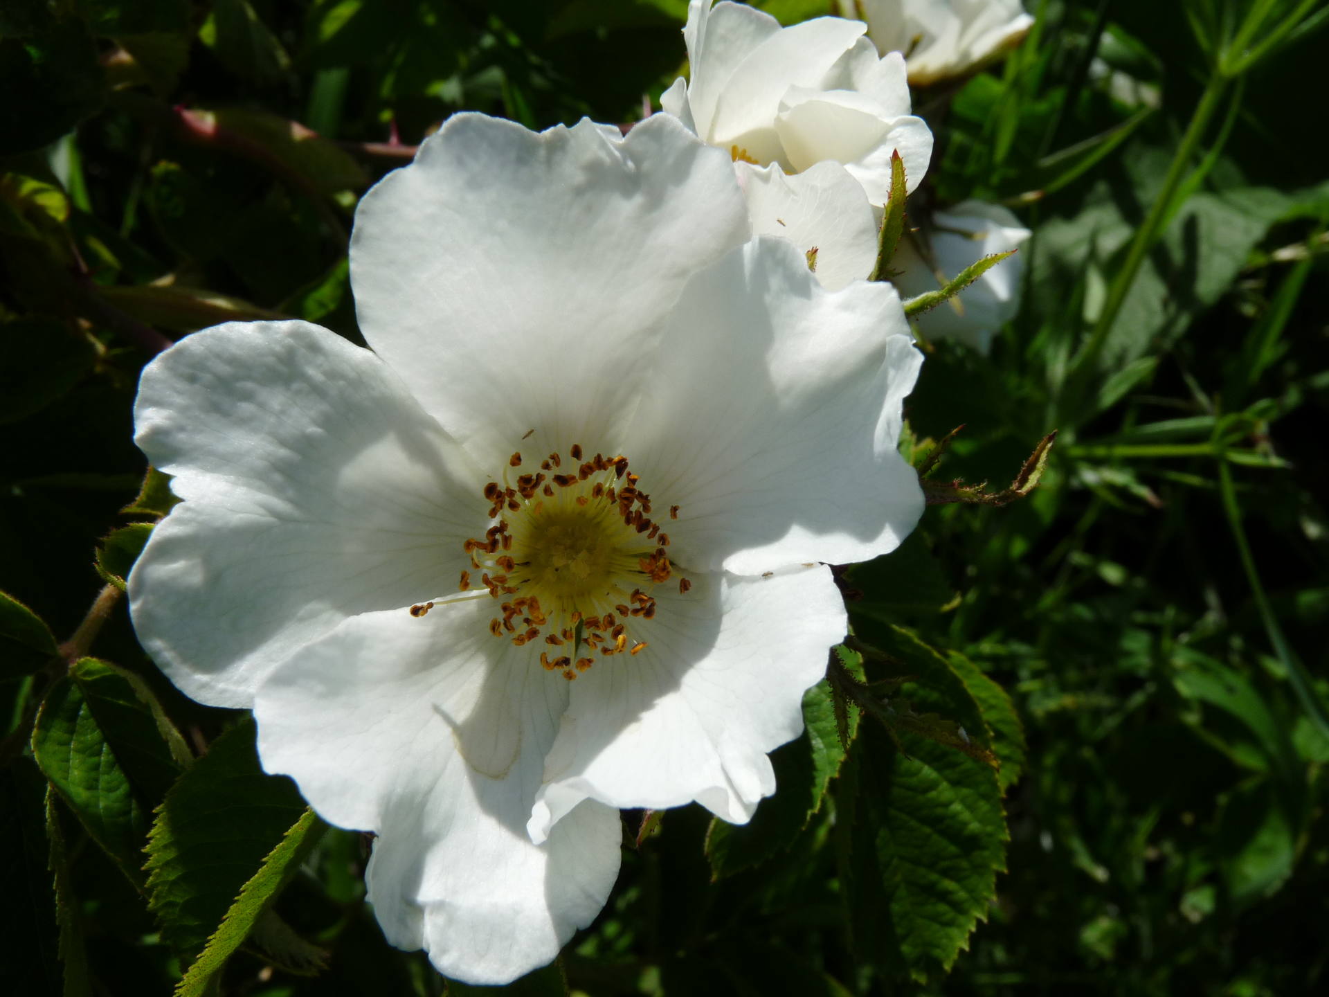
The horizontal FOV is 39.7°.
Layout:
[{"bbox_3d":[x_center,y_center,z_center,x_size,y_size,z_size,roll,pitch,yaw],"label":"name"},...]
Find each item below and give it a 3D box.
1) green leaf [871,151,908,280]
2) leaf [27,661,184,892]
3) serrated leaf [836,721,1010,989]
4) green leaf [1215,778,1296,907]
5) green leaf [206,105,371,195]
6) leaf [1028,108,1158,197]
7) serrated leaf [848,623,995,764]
[{"bbox_3d":[0.022,-0.028,0.182,0.003,0.013,0.003,12,6,4],"label":"green leaf"},{"bbox_3d":[-0.058,0.029,0.192,0.014,0.008,0.026,-23,84,-8],"label":"leaf"},{"bbox_3d":[0.027,0.037,0.193,0.017,0.010,0.029,-8,84,-3],"label":"serrated leaf"},{"bbox_3d":[0.106,0.061,0.330,0.013,0.024,0.008,21,6,8],"label":"green leaf"},{"bbox_3d":[-0.048,-0.044,0.235,0.024,0.006,0.007,26,71,0],"label":"green leaf"},{"bbox_3d":[0.060,-0.049,0.260,0.023,0.004,0.004,-37,73,0],"label":"leaf"},{"bbox_3d":[0.026,0.020,0.190,0.011,0.007,0.020,-42,84,-14],"label":"serrated leaf"}]

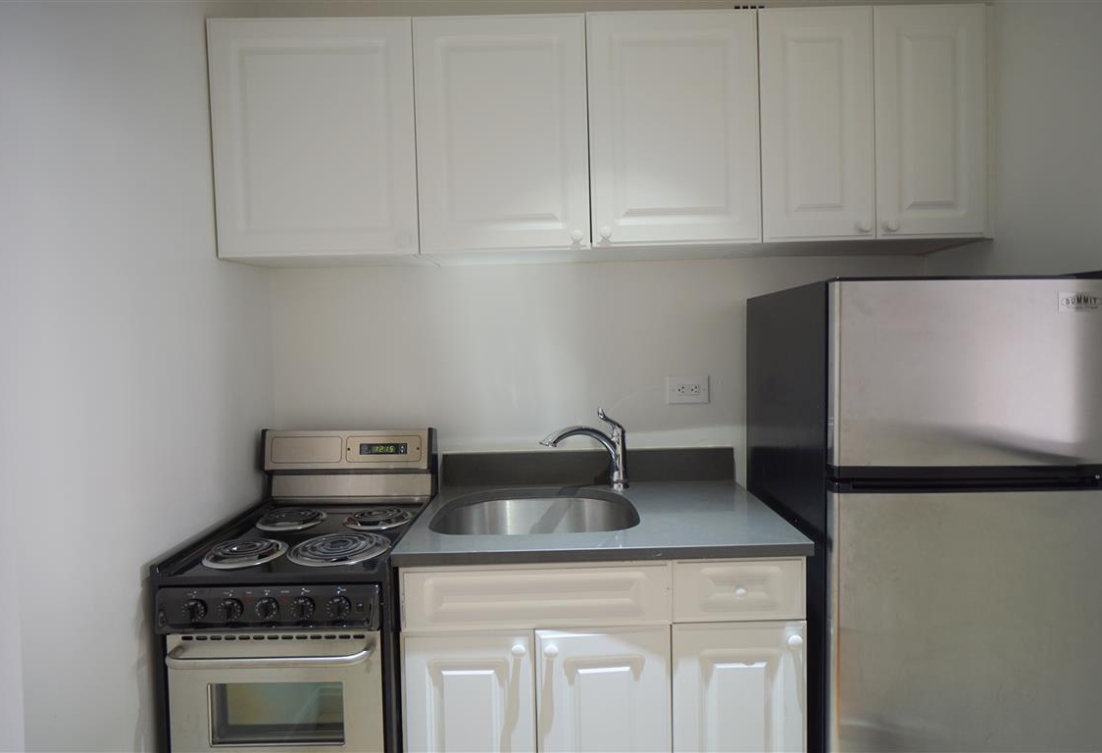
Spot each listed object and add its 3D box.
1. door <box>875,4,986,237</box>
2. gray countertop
[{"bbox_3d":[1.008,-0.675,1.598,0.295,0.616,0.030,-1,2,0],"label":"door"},{"bbox_3d":[0.117,0.371,1.590,0.918,0.029,0.625,-1,2,0],"label":"gray countertop"}]

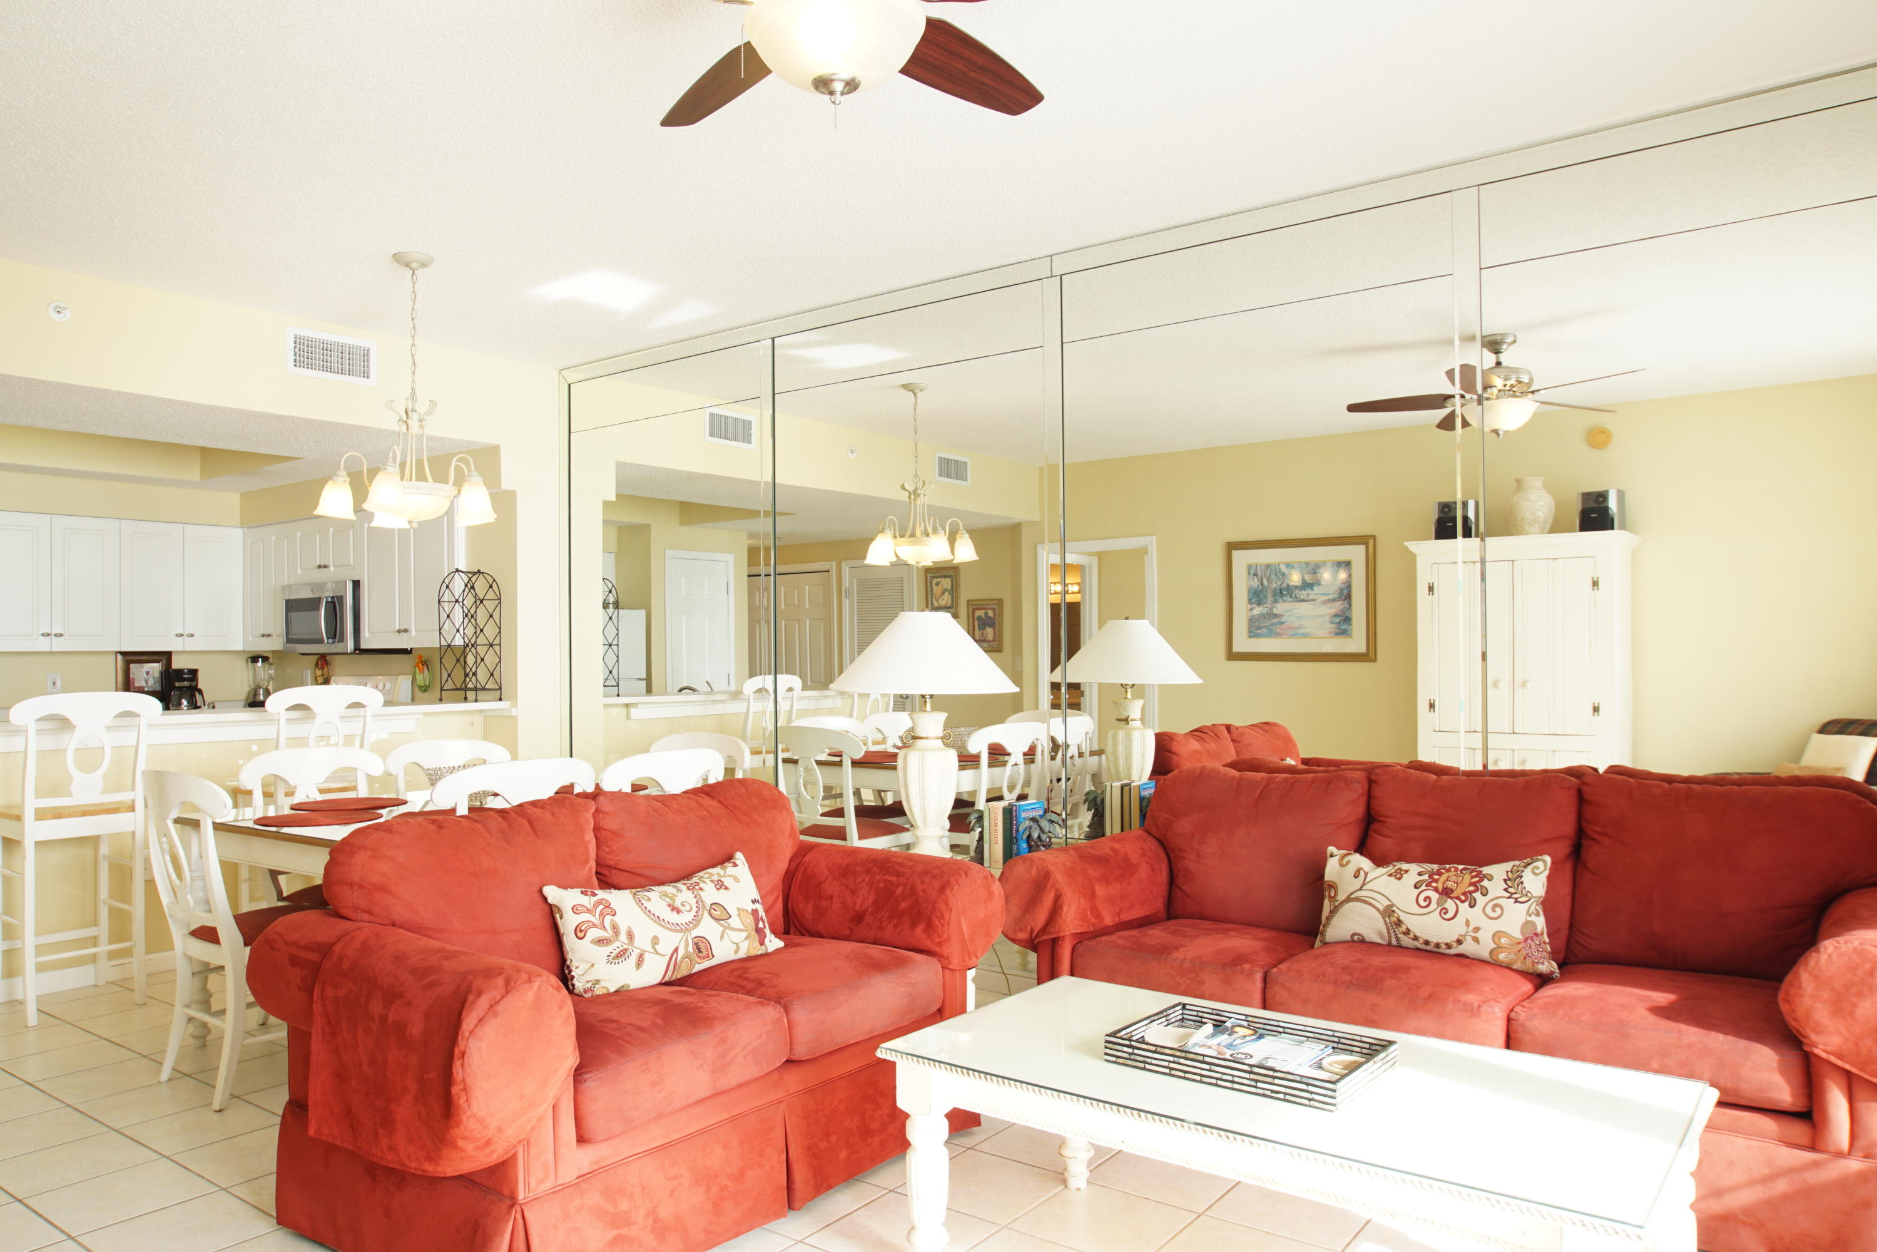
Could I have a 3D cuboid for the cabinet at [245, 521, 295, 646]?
[{"bbox_3d":[-4.012,-0.237,7.775,0.615,0.768,0.310,-1,-1,37],"label":"cabinet"}]

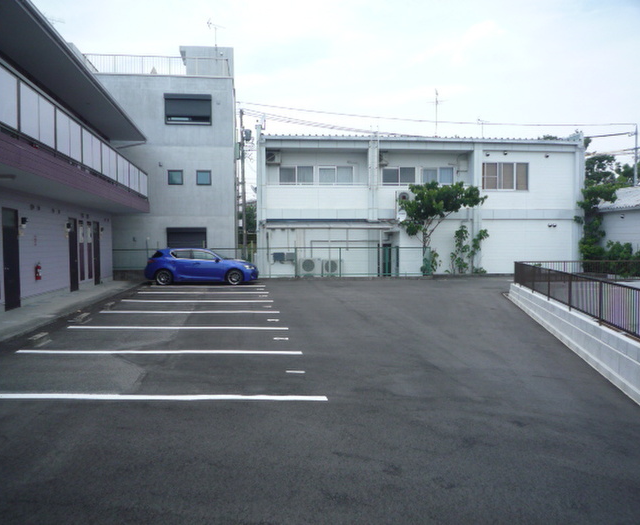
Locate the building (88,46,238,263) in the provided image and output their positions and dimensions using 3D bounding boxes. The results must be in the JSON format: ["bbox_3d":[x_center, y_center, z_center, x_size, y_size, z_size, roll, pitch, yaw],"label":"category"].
[{"bbox_3d":[-7.658,-4.529,26.250,6.600,10.350,8.000,-1,2,-8],"label":"building"}]

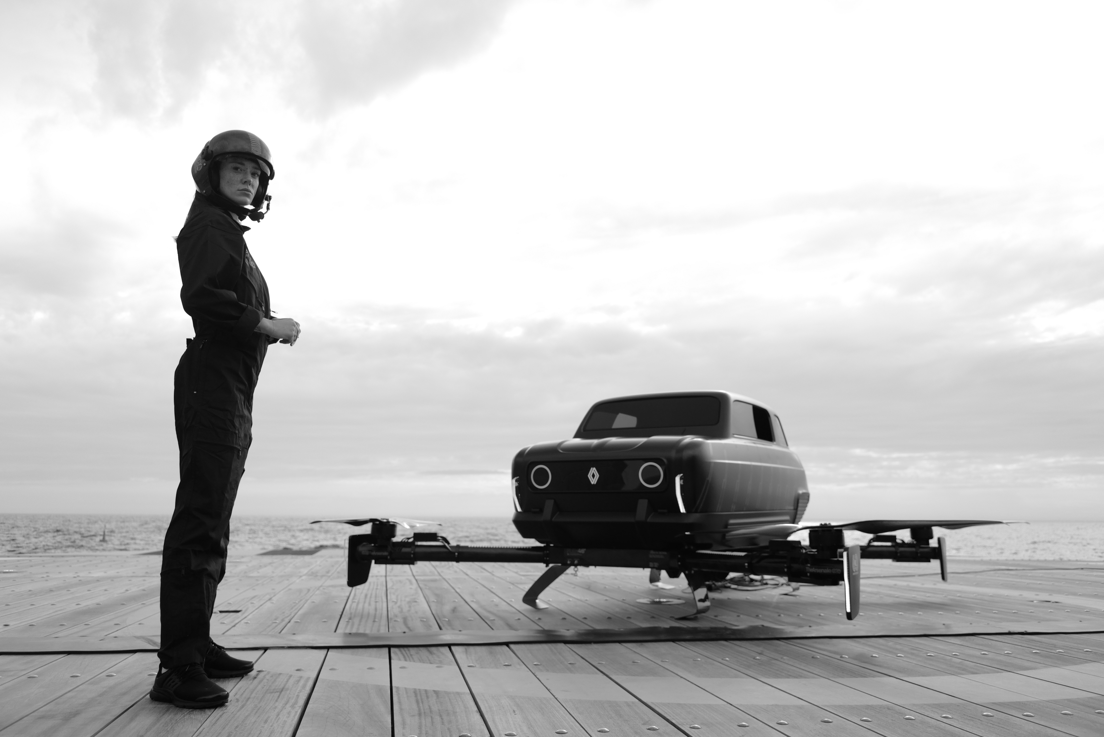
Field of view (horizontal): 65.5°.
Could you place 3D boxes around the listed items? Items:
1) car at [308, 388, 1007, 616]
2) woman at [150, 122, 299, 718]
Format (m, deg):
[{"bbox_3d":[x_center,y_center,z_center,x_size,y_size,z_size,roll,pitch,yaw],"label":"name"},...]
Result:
[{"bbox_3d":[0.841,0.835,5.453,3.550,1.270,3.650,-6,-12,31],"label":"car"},{"bbox_3d":[-1.051,0.085,2.796,0.460,1.810,0.520,2,-10,-7],"label":"woman"}]

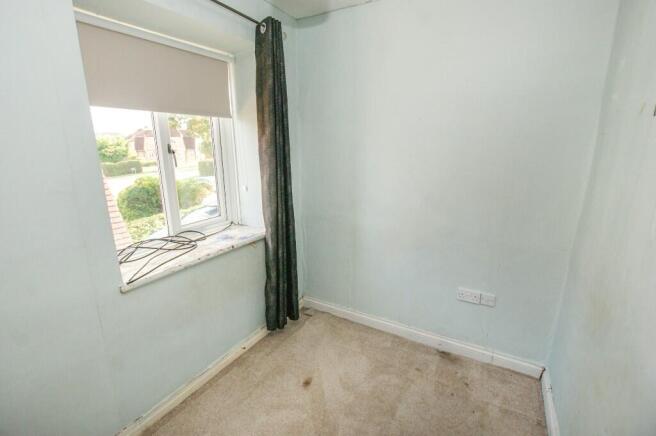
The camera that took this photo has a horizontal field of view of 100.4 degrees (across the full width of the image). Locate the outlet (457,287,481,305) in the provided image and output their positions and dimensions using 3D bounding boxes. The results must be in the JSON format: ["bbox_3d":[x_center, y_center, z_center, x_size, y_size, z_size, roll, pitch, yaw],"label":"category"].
[{"bbox_3d":[0.949,0.529,1.838,0.146,0.087,0.012,7,15,30],"label":"outlet"}]

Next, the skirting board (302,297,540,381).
[{"bbox_3d":[0.559,0.889,2.157,1.825,0.088,0.018,7,15,30],"label":"skirting board"}]

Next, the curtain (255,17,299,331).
[{"bbox_3d":[-0.361,-0.187,2.001,0.155,2.180,0.260,7,15,30],"label":"curtain"}]

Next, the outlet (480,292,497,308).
[{"bbox_3d":[1.047,0.542,1.781,0.087,0.087,0.012,7,15,30],"label":"outlet"}]

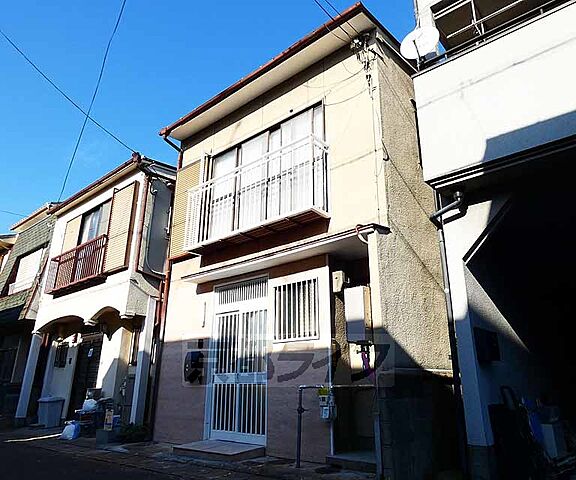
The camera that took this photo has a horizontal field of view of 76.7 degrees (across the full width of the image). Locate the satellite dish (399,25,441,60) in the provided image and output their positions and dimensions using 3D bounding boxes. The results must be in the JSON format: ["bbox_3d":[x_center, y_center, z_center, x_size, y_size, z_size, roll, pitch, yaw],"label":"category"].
[{"bbox_3d":[1.850,-2.768,5.100,0.500,0.500,0.280,-12,-23,30],"label":"satellite dish"}]

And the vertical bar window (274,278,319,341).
[{"bbox_3d":[0.079,0.961,4.958,0.792,0.824,0.109,-15,-25,35],"label":"vertical bar window"}]

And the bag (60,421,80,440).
[{"bbox_3d":[-3.634,3.183,6.080,0.290,0.310,0.280,-15,-25,35],"label":"bag"}]

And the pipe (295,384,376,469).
[{"bbox_3d":[0.503,2.015,3.910,1.037,0.859,0.158,-15,-25,35],"label":"pipe"}]

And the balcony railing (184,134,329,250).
[{"bbox_3d":[-0.627,-0.604,5.869,2.770,1.156,0.405,-15,-25,35],"label":"balcony railing"}]

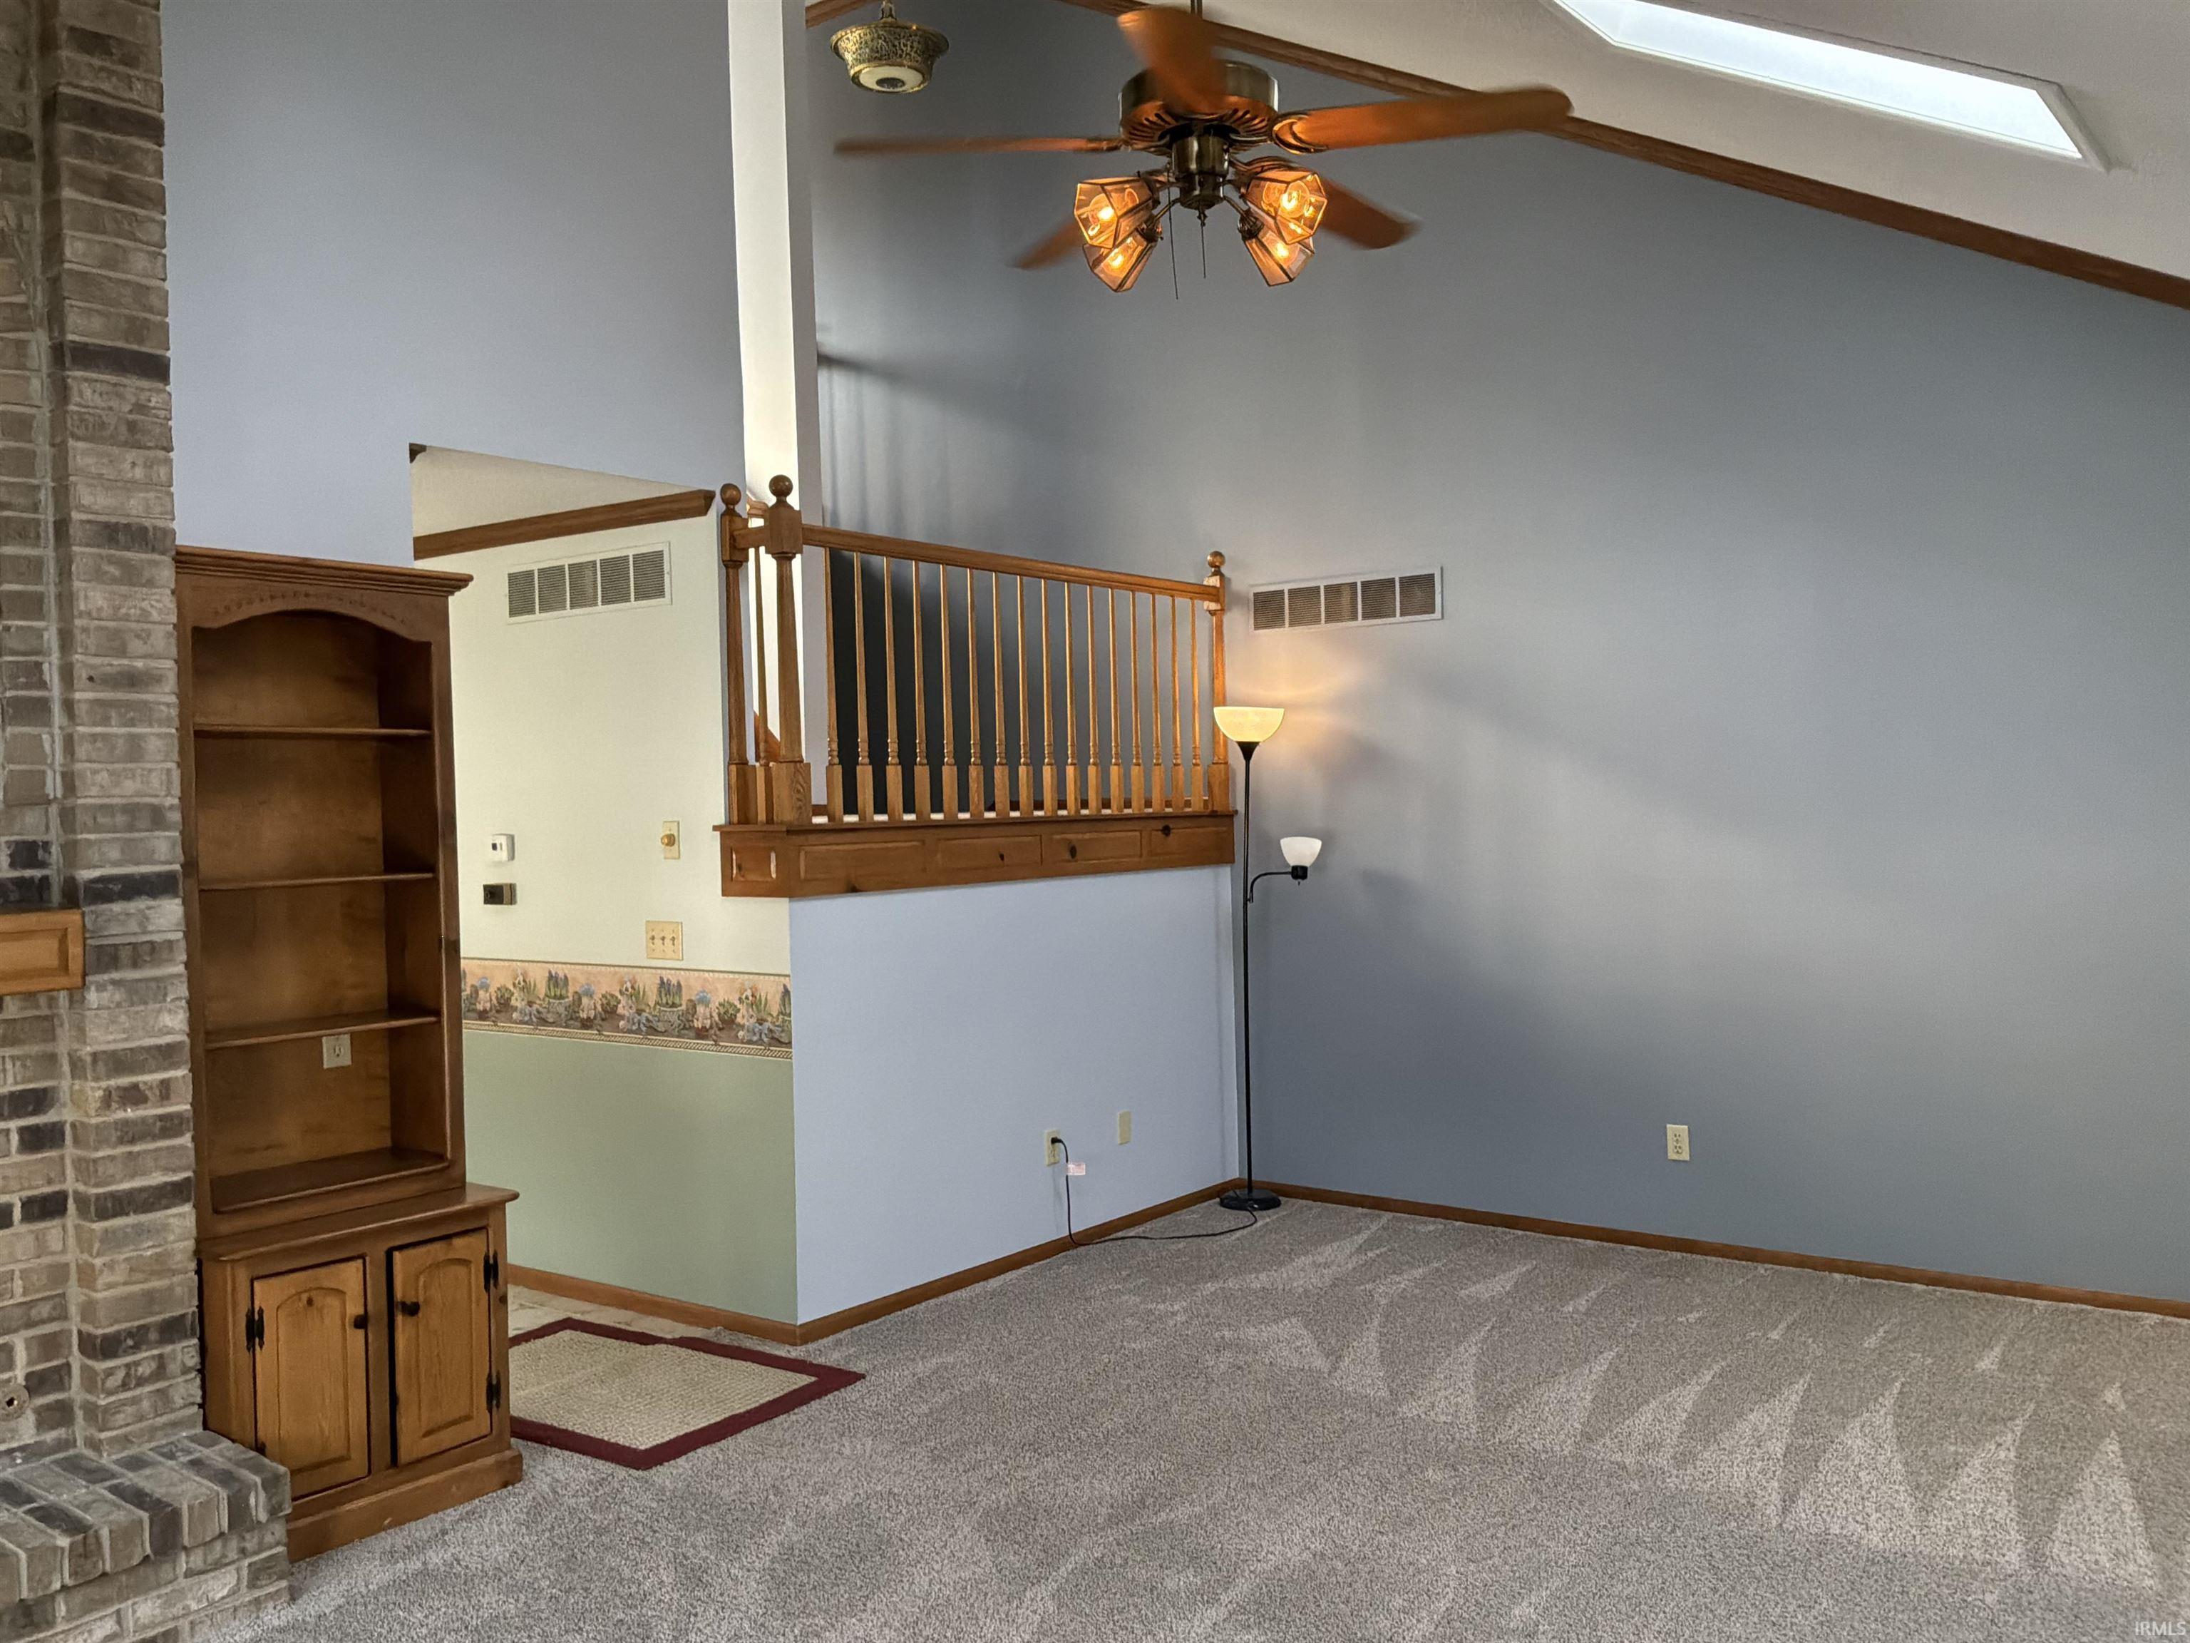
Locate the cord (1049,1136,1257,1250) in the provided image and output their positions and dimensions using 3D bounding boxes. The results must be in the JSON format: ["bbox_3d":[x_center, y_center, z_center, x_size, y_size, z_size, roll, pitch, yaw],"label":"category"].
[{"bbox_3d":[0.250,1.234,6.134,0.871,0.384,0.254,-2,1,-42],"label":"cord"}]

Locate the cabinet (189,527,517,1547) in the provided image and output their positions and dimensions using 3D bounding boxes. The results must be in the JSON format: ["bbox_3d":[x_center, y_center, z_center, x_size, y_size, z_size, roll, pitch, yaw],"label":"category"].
[{"bbox_3d":[-1.658,0.474,3.833,0.389,2.055,0.684,0,1,36],"label":"cabinet"}]

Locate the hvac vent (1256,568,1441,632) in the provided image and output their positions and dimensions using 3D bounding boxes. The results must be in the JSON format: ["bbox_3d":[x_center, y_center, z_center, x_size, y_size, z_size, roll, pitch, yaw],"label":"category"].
[{"bbox_3d":[0.916,-0.807,6.536,0.792,0.185,0.025,0,1,36],"label":"hvac vent"}]

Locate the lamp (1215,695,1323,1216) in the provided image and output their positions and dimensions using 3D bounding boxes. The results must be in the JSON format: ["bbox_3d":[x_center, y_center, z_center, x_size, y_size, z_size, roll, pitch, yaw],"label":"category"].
[{"bbox_3d":[0.650,0.496,6.535,0.384,1.830,0.253,-1,1,5],"label":"lamp"}]

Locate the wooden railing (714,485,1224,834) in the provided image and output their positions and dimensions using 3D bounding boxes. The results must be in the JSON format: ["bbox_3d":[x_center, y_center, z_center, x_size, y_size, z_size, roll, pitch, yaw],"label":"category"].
[{"bbox_3d":[-0.280,-0.508,5.967,0.314,1.002,2.387,0,1,36],"label":"wooden railing"}]

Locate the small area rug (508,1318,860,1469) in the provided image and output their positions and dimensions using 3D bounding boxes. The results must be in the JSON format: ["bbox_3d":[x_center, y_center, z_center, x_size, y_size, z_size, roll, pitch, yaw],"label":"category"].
[{"bbox_3d":[-1.298,1.474,4.661,1.119,0.012,0.754,-1,1,33],"label":"small area rug"}]

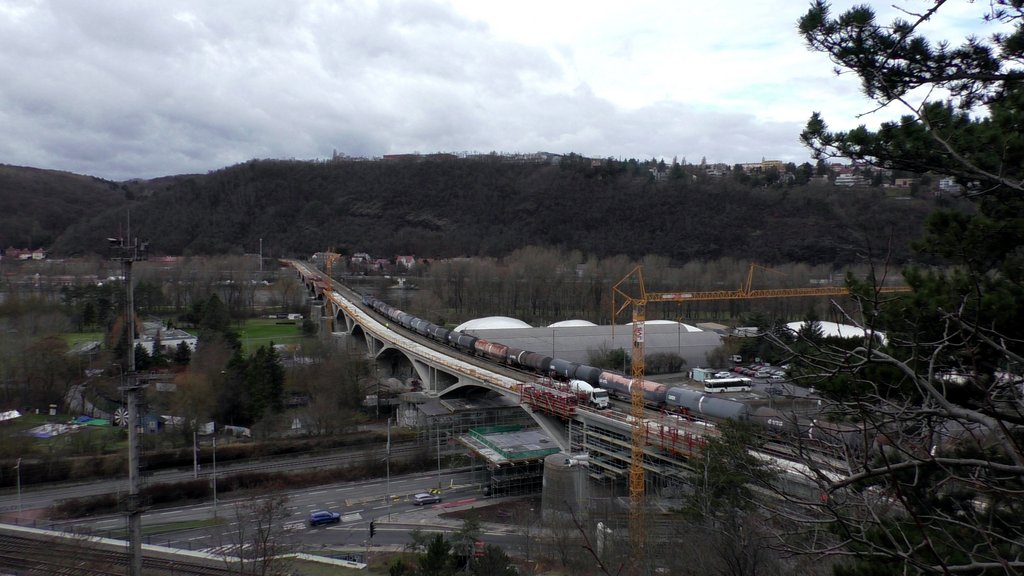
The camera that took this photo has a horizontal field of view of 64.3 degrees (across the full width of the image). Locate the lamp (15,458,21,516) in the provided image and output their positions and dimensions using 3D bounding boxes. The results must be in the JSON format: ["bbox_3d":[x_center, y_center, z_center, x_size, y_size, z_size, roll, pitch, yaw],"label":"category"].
[{"bbox_3d":[-76.546,30.843,126.317,1.100,8.670,0.500,4,5,41],"label":"lamp"}]

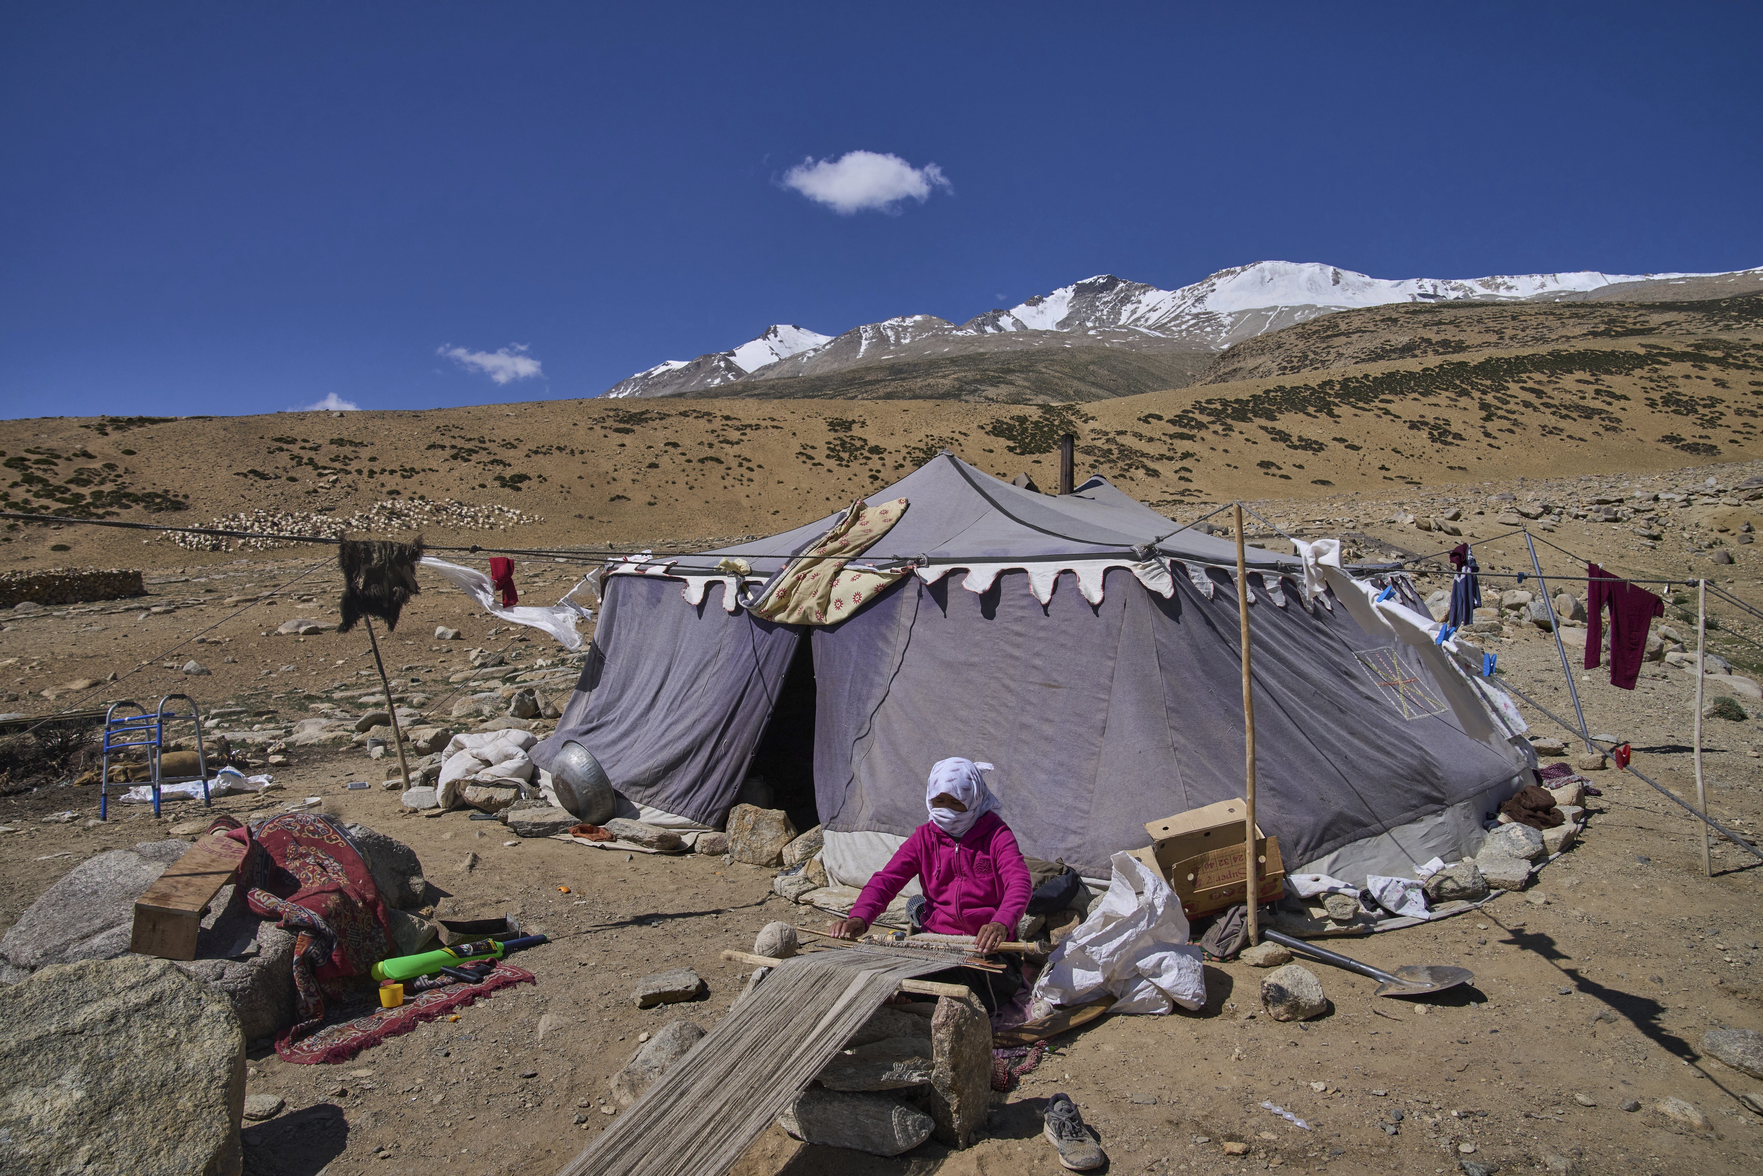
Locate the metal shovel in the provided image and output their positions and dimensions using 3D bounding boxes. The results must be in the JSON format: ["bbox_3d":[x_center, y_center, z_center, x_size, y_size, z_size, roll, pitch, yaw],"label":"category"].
[{"bbox_3d":[1.905,1.460,4.620,0.820,0.130,0.240,0,0,36],"label":"metal shovel"}]

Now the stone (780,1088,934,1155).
[{"bbox_3d":[-0.070,1.450,3.260,0.410,0.130,0.200,0,1,12],"label":"stone"}]

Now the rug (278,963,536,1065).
[{"bbox_3d":[-1.740,1.530,4.330,0.360,0.080,0.950,0,0,29],"label":"rug"}]

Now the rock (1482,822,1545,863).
[{"bbox_3d":[3.380,1.350,6.280,0.290,0.180,0.250,0,0,28],"label":"rock"}]

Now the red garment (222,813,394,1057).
[{"bbox_3d":[-2.130,1.190,4.380,0.600,0.640,0.750,0,0,-27],"label":"red garment"}]

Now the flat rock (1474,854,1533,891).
[{"bbox_3d":[3.170,1.455,6.000,0.300,0.130,0.280,0,0,24],"label":"flat rock"}]

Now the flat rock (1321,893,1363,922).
[{"bbox_3d":[2.110,1.460,5.400,0.175,0.110,0.140,0,0,-6],"label":"flat rock"}]

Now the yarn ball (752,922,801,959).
[{"bbox_3d":[-0.345,1.165,3.880,0.145,0.135,0.145,0,0,0],"label":"yarn ball"}]

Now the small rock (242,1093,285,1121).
[{"bbox_3d":[-1.855,1.545,3.510,0.140,0.055,0.110,0,0,-28],"label":"small rock"}]

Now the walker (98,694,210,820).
[{"bbox_3d":[-4.860,1.110,7.870,0.520,0.820,0.460,0,1,16],"label":"walker"}]

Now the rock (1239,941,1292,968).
[{"bbox_3d":[1.520,1.445,4.660,0.195,0.095,0.140,0,1,0],"label":"rock"}]

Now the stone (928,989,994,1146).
[{"bbox_3d":[0.228,1.365,3.360,0.130,0.400,0.160,0,0,30],"label":"stone"}]

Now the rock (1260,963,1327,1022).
[{"bbox_3d":[1.440,1.410,4.120,0.215,0.175,0.180,0,1,0],"label":"rock"}]

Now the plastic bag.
[{"bbox_3d":[0.900,1.305,4.500,0.600,0.510,0.460,0,0,0],"label":"plastic bag"}]

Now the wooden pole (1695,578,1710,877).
[{"bbox_3d":[4.140,0.705,5.930,0.055,1.500,0.045,-2,1,0],"label":"wooden pole"}]

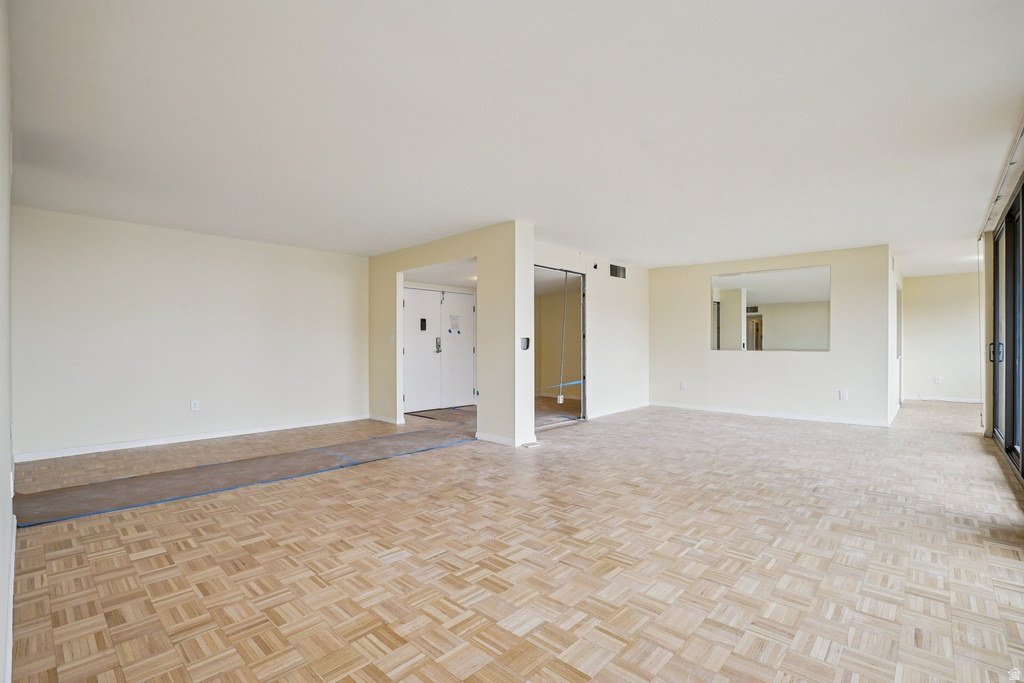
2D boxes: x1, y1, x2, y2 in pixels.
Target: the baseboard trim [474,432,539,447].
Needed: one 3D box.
[{"bbox_3d":[-0.060,1.117,5.334,0.620,0.087,0.370,0,0,44],"label":"baseboard trim"}]

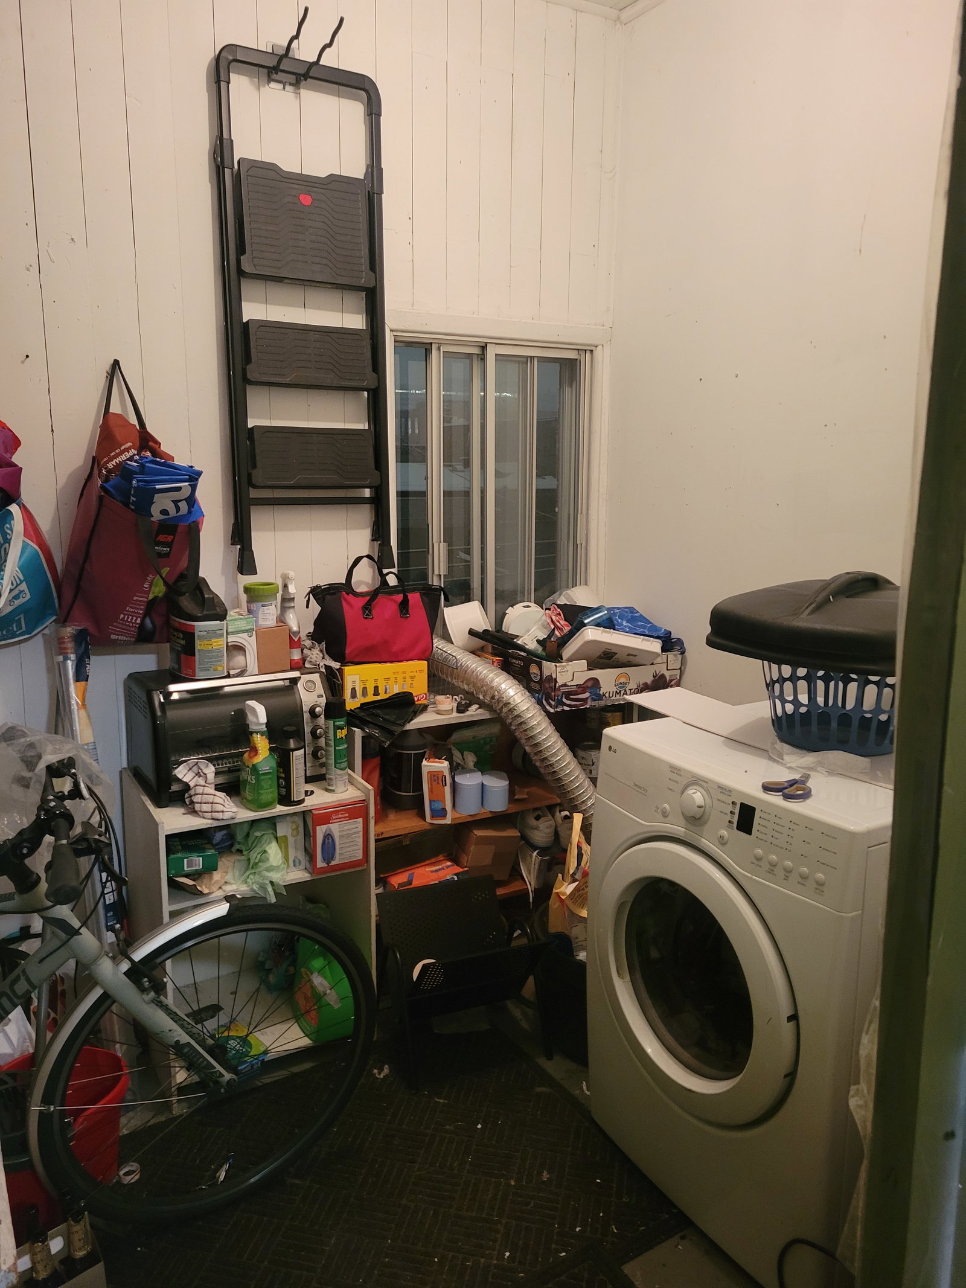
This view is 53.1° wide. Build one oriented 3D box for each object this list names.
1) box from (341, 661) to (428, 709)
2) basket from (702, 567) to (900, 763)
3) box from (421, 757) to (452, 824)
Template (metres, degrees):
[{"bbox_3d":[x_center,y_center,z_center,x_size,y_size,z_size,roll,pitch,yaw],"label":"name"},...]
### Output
[{"bbox_3d":[-0.289,0.114,2.826,0.238,0.123,0.090,-4,12,-18],"label":"box"},{"bbox_3d":[0.769,0.026,2.051,0.560,0.360,0.560,-6,13,-30],"label":"basket"},{"bbox_3d":[-0.121,0.413,2.729,0.071,0.168,0.060,0,11,11],"label":"box"}]

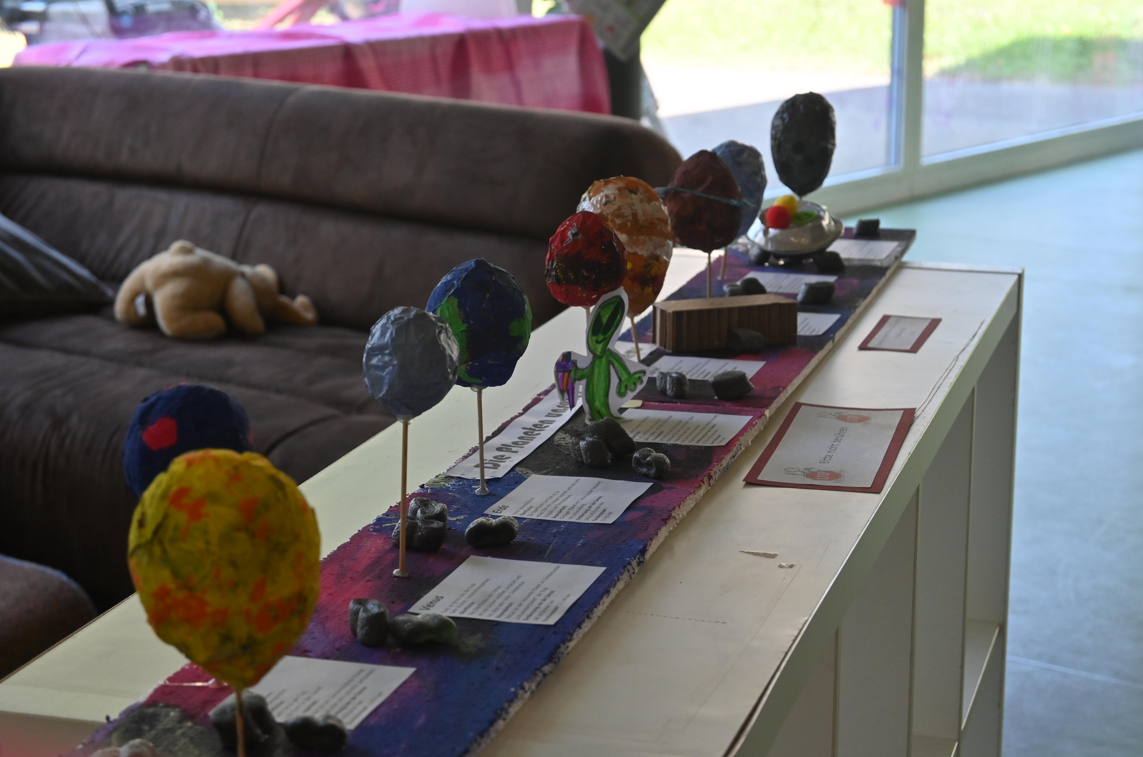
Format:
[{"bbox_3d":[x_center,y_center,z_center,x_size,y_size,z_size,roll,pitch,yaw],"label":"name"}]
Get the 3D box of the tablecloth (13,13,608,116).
[{"bbox_3d":[-0.594,-0.562,5.605,0.570,0.500,1.440,10,16,36],"label":"tablecloth"}]

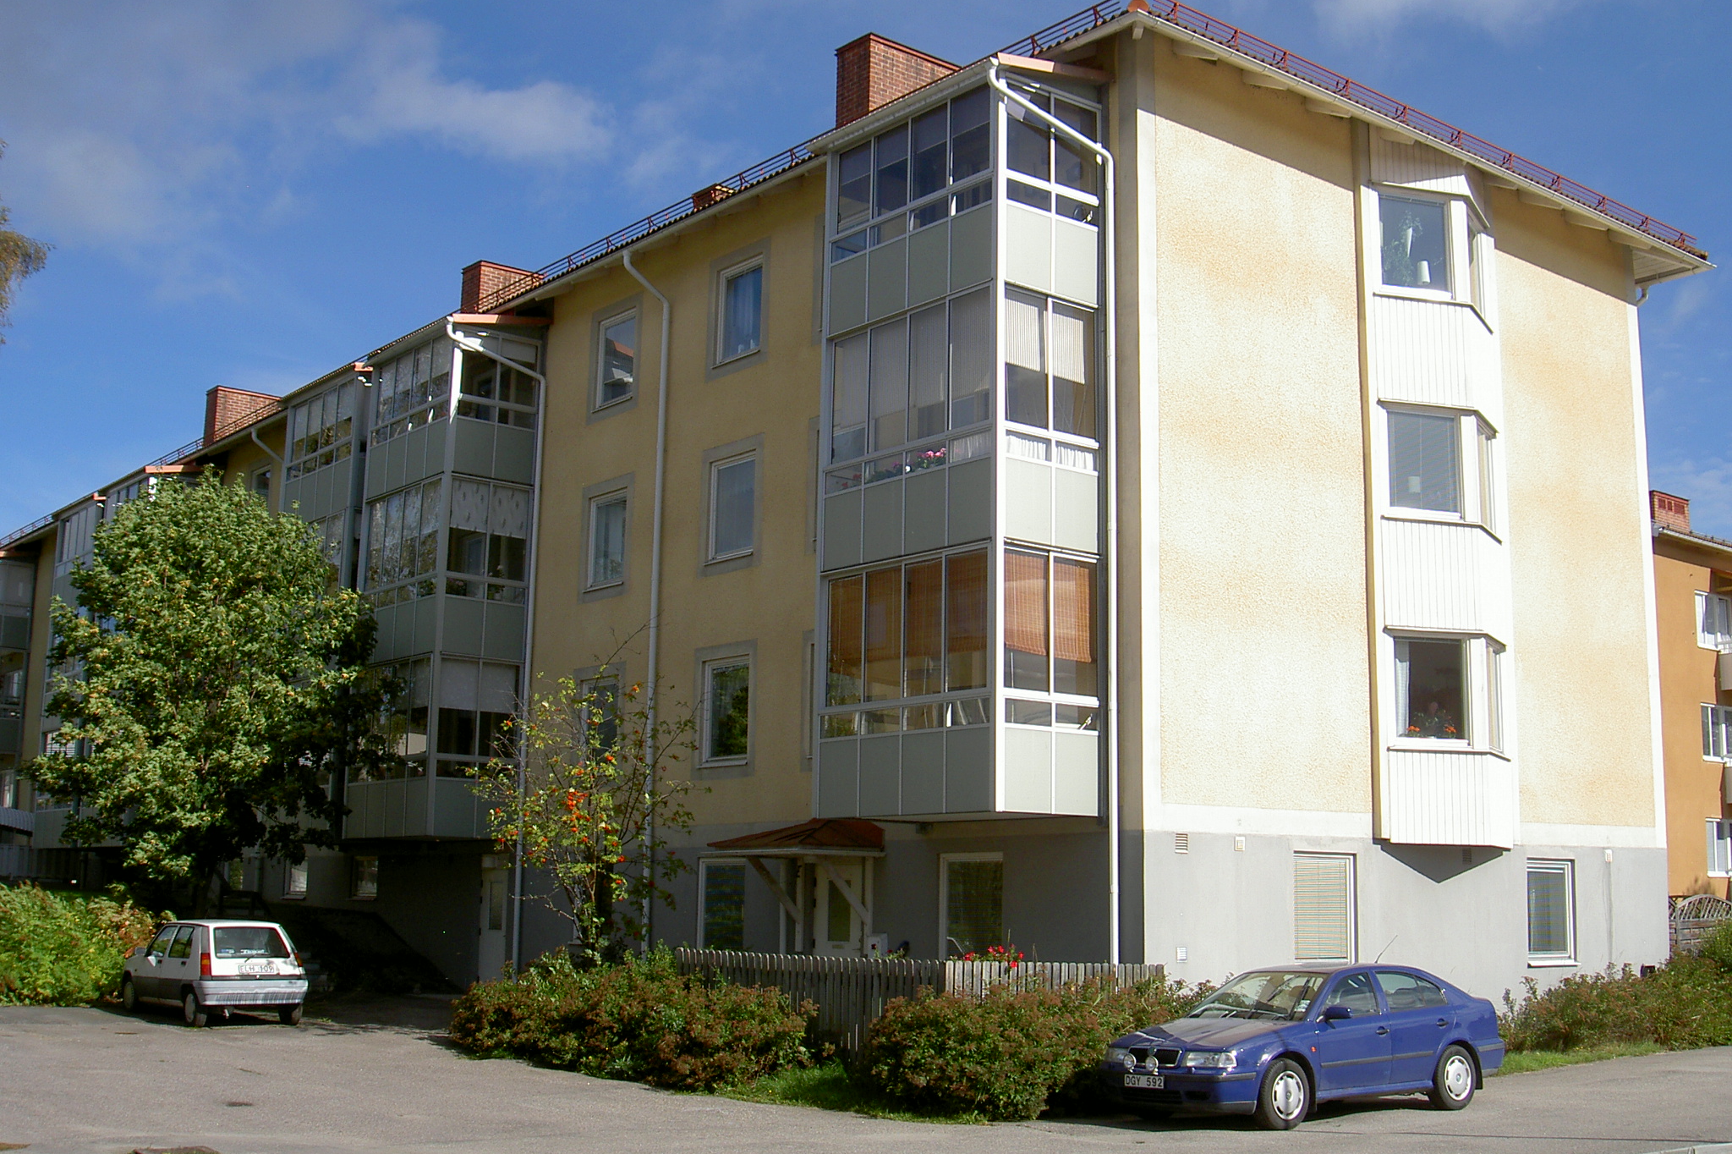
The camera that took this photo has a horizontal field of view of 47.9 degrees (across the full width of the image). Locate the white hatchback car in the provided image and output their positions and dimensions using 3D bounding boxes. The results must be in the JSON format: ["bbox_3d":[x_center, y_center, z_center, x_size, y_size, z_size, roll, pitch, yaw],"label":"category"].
[{"bbox_3d":[-9.242,5.494,27.503,1.580,1.400,3.590,8,-11,-38],"label":"white hatchback car"}]

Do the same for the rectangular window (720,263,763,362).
[{"bbox_3d":[-1.734,-3.687,27.154,0.120,1.390,1.090,8,-12,-38],"label":"rectangular window"}]

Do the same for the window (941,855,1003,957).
[{"bbox_3d":[1.313,4.026,23.515,0.140,1.380,1.120,9,-12,-38],"label":"window"}]

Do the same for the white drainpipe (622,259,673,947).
[{"bbox_3d":[-3.298,0.607,27.557,0.820,10.750,0.110,8,-12,-38],"label":"white drainpipe"}]

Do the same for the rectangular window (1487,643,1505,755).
[{"bbox_3d":[7.756,1.509,24.077,0.110,1.270,1.020,-4,-10,28],"label":"rectangular window"}]

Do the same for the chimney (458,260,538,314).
[{"bbox_3d":[-7.169,-5.377,38.436,1.400,1.180,0.720,9,-12,-38],"label":"chimney"}]

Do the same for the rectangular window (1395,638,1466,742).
[{"bbox_3d":[6.740,1.335,23.248,1.020,1.230,0.110,3,-10,-15],"label":"rectangular window"}]

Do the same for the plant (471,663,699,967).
[{"bbox_3d":[-3.509,3.479,24.534,2.500,4.500,2.600,1,-9,0],"label":"plant"}]

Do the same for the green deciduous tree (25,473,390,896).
[{"bbox_3d":[-10.987,2.152,32.500,5.900,7.800,6.000,9,-12,-38],"label":"green deciduous tree"}]

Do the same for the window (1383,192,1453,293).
[{"bbox_3d":[6.812,-4.121,24.148,1.020,1.200,0.110,3,-10,-15],"label":"window"}]

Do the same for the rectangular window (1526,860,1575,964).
[{"bbox_3d":[9.211,4.511,26.356,1.130,1.380,0.130,9,-12,-38],"label":"rectangular window"}]

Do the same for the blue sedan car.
[{"bbox_3d":[4.312,4.451,18.842,4.510,1.430,1.740,7,-12,-37],"label":"blue sedan car"}]

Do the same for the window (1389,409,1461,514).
[{"bbox_3d":[6.730,-1.372,23.525,1.000,1.250,0.120,4,-10,-16],"label":"window"}]

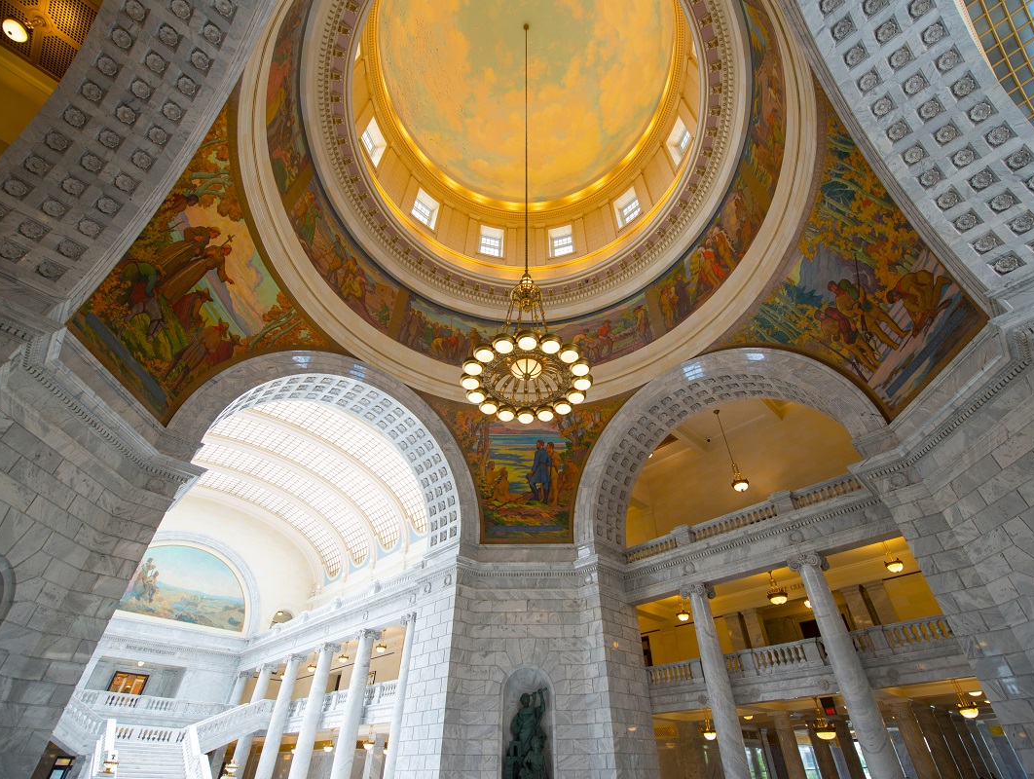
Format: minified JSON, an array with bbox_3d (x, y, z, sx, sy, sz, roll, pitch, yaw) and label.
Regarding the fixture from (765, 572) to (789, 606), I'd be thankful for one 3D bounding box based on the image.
[{"bbox_3d":[12.216,9.382,21.449,0.880,1.530,0.880,33,-50,-32],"label":"fixture"}]

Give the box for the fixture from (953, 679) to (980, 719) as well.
[{"bbox_3d":[15.080,10.499,15.341,0.720,1.035,0.720,33,-50,-32],"label":"fixture"}]

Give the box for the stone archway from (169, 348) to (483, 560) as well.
[{"bbox_3d":[-8.087,2.634,22.993,14.427,7.421,2.704,33,-50,-32],"label":"stone archway"}]

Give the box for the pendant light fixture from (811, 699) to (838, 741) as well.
[{"bbox_3d":[12.209,13.224,18.217,0.870,1.375,0.870,33,-50,-32],"label":"pendant light fixture"}]

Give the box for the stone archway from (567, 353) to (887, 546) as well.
[{"bbox_3d":[8.913,2.538,22.716,2.704,7.411,14.407,33,-50,-32],"label":"stone archway"}]

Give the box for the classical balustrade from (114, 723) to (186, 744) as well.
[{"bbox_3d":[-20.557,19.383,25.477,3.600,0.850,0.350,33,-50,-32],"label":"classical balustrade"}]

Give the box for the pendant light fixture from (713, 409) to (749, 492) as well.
[{"bbox_3d":[12.312,3.415,26.434,0.870,5.422,0.870,33,-50,-32],"label":"pendant light fixture"}]

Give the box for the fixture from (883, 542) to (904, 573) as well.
[{"bbox_3d":[15.298,6.823,18.579,0.730,1.358,0.730,33,-50,-32],"label":"fixture"}]

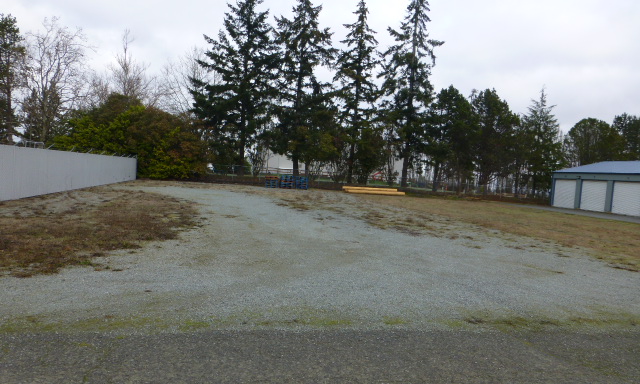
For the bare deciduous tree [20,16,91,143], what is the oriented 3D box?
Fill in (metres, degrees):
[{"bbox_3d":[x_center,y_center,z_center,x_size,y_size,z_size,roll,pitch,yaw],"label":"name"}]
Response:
[{"bbox_3d":[-31.810,-11.690,53.560,8.450,18.680,8.200,1,3,-31],"label":"bare deciduous tree"}]

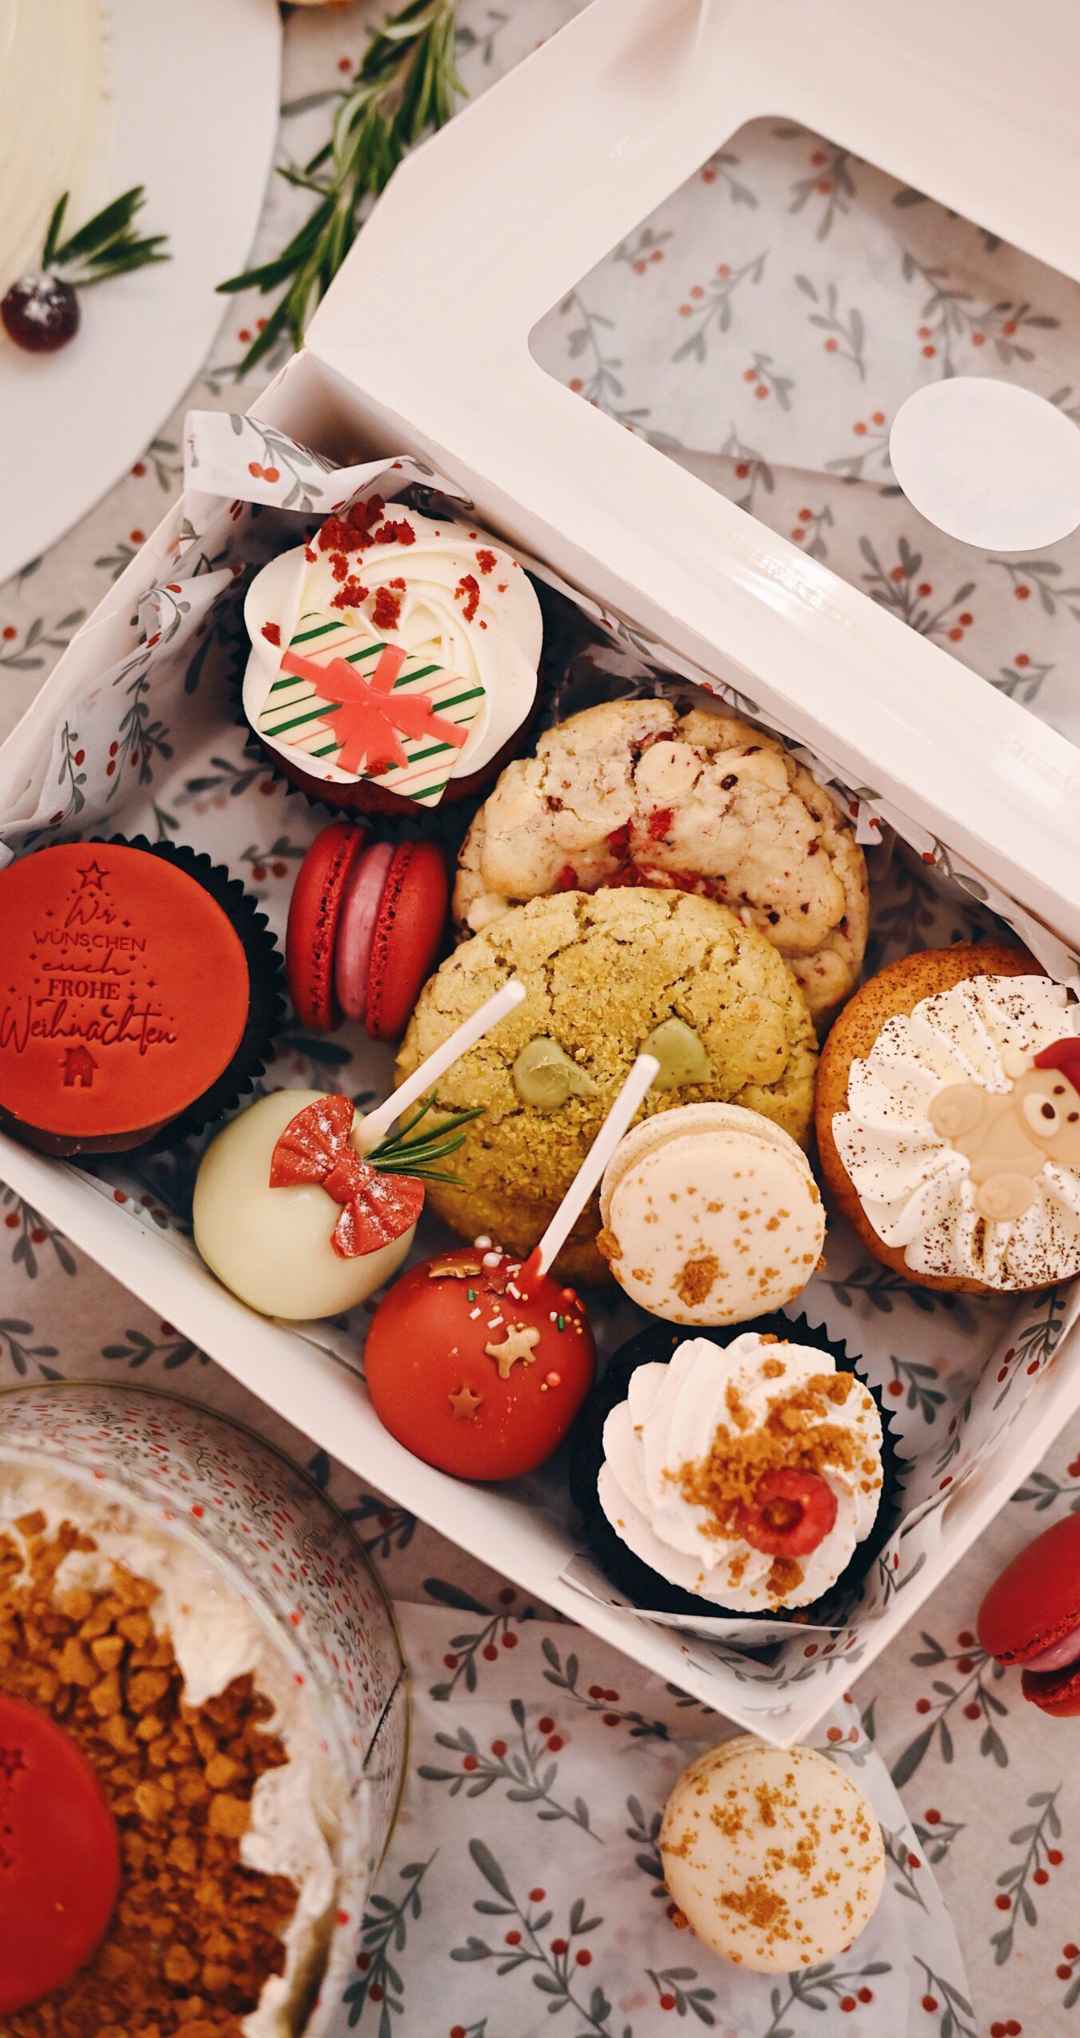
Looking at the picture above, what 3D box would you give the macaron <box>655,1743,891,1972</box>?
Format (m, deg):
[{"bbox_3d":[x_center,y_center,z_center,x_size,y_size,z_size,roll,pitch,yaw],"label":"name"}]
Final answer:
[{"bbox_3d":[0.050,0.182,0.495,0.047,0.029,0.047,0,88,2],"label":"macaron"}]

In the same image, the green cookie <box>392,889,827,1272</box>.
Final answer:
[{"bbox_3d":[0.014,0.014,0.483,0.090,0.030,0.090,2,103,8],"label":"green cookie"}]

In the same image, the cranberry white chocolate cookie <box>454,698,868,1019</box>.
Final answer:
[{"bbox_3d":[0.026,-0.025,0.493,0.090,0.030,0.090,2,102,9],"label":"cranberry white chocolate cookie"}]

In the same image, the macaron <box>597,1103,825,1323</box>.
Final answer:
[{"bbox_3d":[0.036,0.041,0.481,0.047,0.029,0.047,0,108,-1],"label":"macaron"}]

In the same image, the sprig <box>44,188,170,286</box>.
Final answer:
[{"bbox_3d":[-0.102,-0.182,0.529,0.032,0.016,0.025,-32,85,0],"label":"sprig"}]

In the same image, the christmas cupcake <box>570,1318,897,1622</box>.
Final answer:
[{"bbox_3d":[0.041,0.095,0.483,0.069,0.068,0.069,0,85,2],"label":"christmas cupcake"}]

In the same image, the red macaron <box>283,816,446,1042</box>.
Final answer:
[{"bbox_3d":[-0.038,-0.019,0.502,0.032,0.046,0.046,7,86,3],"label":"red macaron"}]

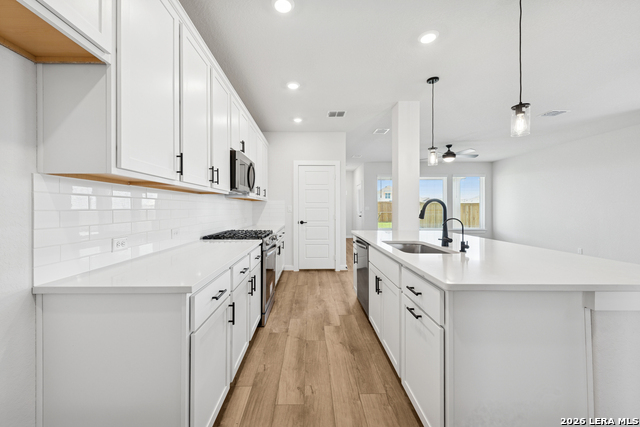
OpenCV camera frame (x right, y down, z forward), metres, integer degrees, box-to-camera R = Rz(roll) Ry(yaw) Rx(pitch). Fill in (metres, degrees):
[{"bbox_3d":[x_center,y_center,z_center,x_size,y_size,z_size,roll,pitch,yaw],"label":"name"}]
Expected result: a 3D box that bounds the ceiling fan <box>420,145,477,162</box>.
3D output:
[{"bbox_3d":[3.043,-1.405,5.850,1.330,0.415,1.330,0,1,-2],"label":"ceiling fan"}]

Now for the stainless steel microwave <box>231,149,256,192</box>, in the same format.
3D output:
[{"bbox_3d":[-1.051,-0.446,2.935,0.410,0.415,0.757,0,1,-2],"label":"stainless steel microwave"}]

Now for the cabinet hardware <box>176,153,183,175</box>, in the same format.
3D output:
[{"bbox_3d":[-0.857,-0.300,1.519,0.035,0.136,0.013,0,1,-2],"label":"cabinet hardware"}]

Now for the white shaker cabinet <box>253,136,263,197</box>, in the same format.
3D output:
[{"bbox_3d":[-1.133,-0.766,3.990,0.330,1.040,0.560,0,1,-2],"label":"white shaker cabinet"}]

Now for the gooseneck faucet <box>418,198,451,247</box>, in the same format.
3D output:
[{"bbox_3d":[0.977,0.079,2.095,0.270,0.395,0.080,0,1,-2],"label":"gooseneck faucet"}]

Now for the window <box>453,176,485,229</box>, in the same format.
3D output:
[{"bbox_3d":[4.969,-0.360,8.300,1.030,1.740,0.120,0,1,-2],"label":"window"}]

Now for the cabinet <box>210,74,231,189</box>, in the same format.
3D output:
[{"bbox_3d":[-1.062,-0.716,2.305,0.330,1.040,0.460,0,1,-2],"label":"cabinet"}]

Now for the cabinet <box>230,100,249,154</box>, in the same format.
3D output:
[{"bbox_3d":[-1.089,-0.961,2.935,0.330,0.600,0.760,0,1,-2],"label":"cabinet"}]

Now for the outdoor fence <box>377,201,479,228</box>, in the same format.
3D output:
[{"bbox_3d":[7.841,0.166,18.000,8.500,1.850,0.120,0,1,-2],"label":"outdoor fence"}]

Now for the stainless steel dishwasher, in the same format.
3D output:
[{"bbox_3d":[0.771,0.707,2.830,0.610,0.800,0.600,0,1,-2],"label":"stainless steel dishwasher"}]

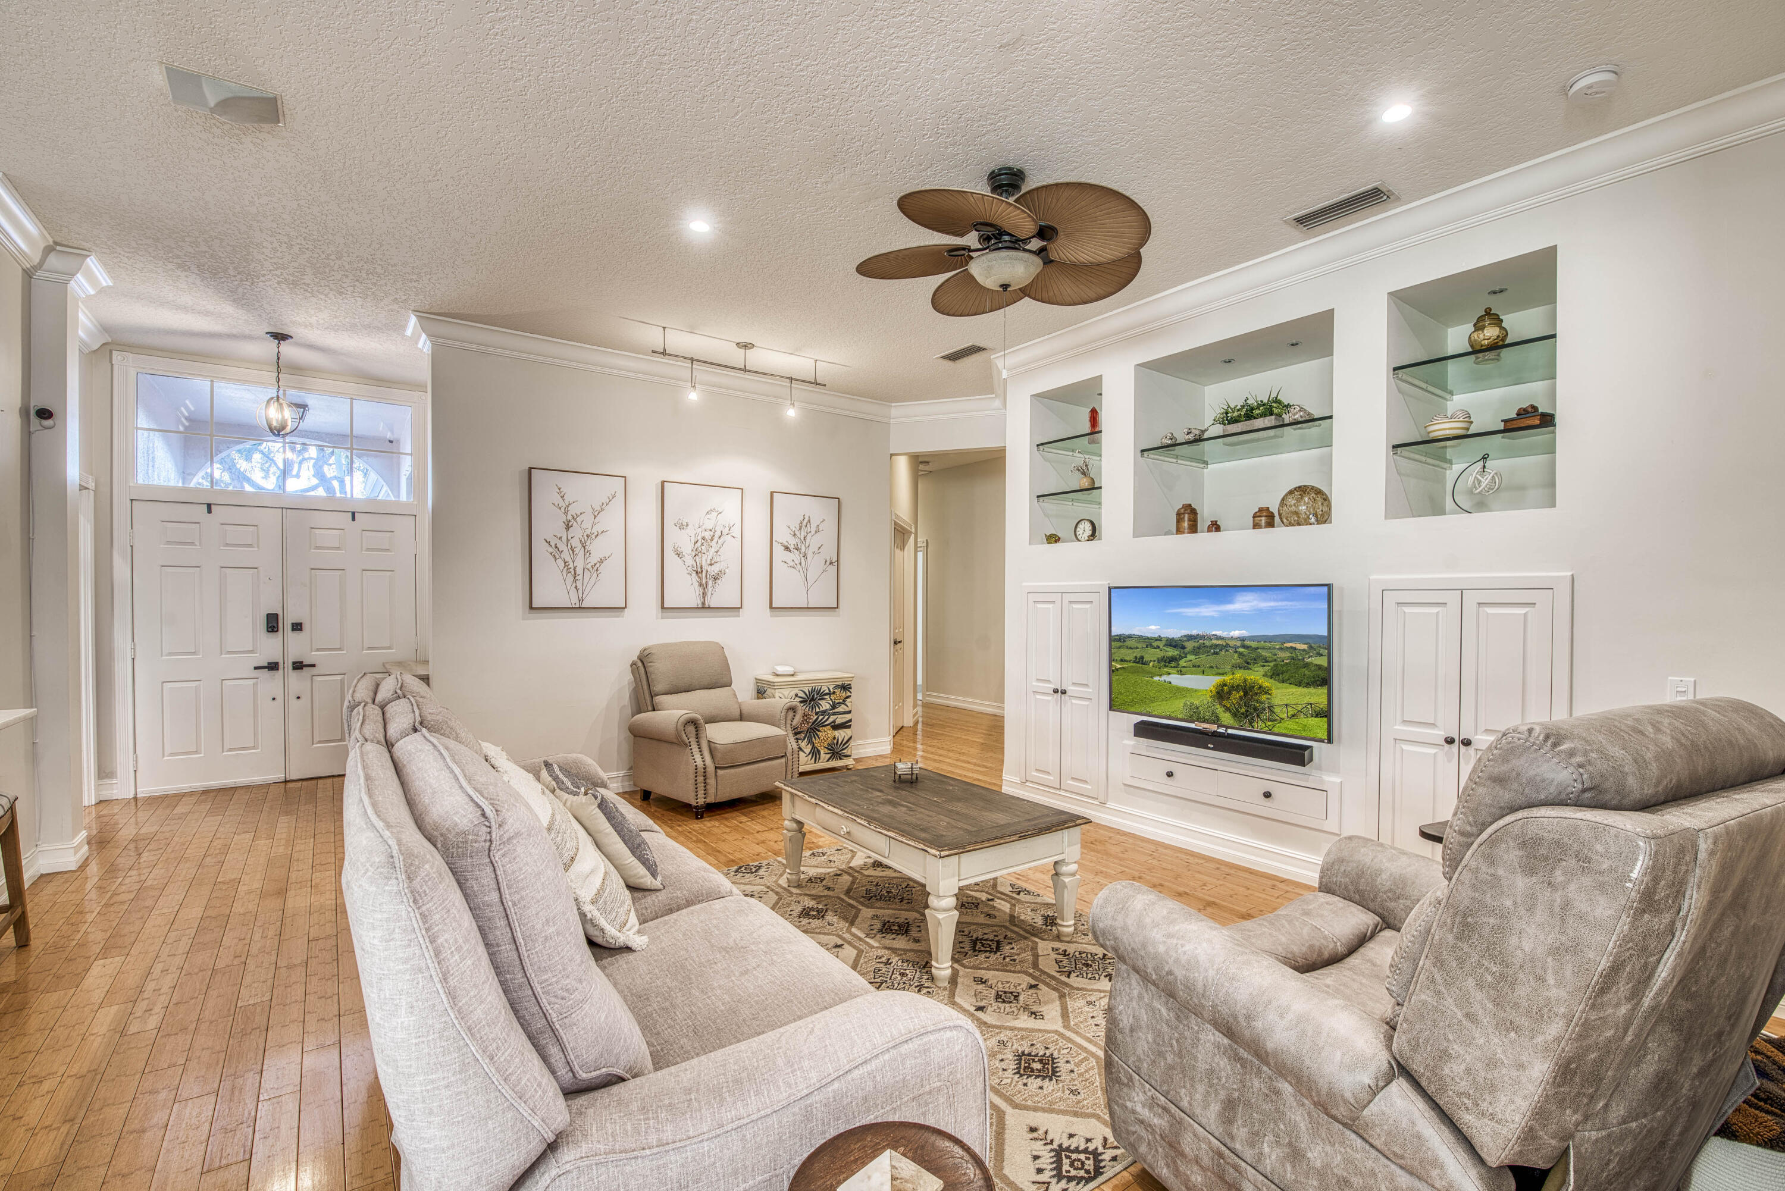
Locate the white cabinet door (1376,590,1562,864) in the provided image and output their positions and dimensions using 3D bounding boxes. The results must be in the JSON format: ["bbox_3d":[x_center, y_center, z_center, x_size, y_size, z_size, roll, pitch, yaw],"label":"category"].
[{"bbox_3d":[2.393,0.630,3.135,0.050,1.316,0.595,0,0,-38],"label":"white cabinet door"}]

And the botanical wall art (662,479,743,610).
[{"bbox_3d":[-1.390,-0.354,5.481,0.615,0.905,0.035,0,0,-36],"label":"botanical wall art"}]

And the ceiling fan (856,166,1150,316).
[{"bbox_3d":[0.452,-1.427,2.942,1.180,0.450,1.180,0,0,0],"label":"ceiling fan"}]

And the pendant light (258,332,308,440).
[{"bbox_3d":[-3.903,-1.339,4.748,0.260,0.650,0.260,0,0,-36],"label":"pendant light"}]

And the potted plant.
[{"bbox_3d":[1.984,-0.977,4.129,0.169,0.233,0.387,0,0,-38],"label":"potted plant"}]

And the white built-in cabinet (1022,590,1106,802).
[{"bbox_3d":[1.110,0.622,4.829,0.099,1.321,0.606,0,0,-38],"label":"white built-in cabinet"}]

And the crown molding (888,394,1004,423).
[{"bbox_3d":[0.430,-1.568,6.277,1.013,0.134,0.149,0,0,18],"label":"crown molding"}]

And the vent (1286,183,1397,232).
[{"bbox_3d":[1.888,-1.610,3.124,0.208,0.020,0.377,0,0,-38],"label":"vent"}]

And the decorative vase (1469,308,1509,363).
[{"bbox_3d":[2.661,-1.172,3.326,0.145,0.250,0.145,0,0,-36],"label":"decorative vase"}]

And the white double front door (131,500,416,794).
[{"bbox_3d":[-4.512,0.368,5.546,1.630,2.030,0.060,0,0,-36],"label":"white double front door"}]

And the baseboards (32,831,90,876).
[{"bbox_3d":[-4.246,1.318,3.817,0.140,0.135,0.270,0,0,-36],"label":"baseboards"}]

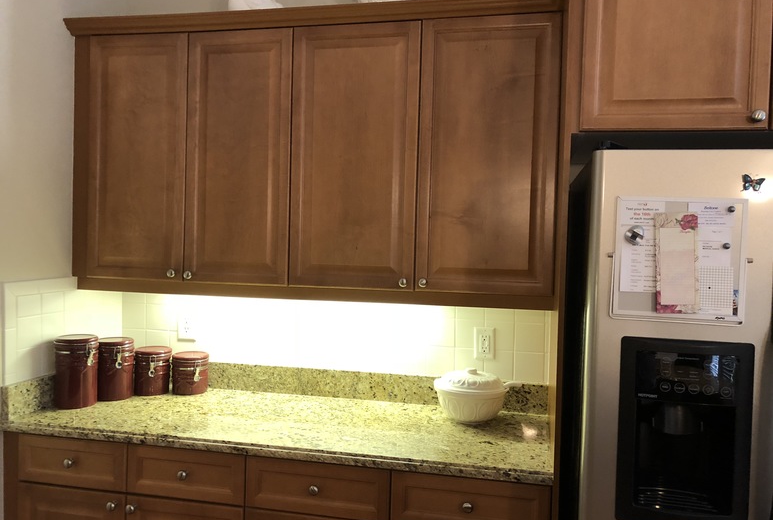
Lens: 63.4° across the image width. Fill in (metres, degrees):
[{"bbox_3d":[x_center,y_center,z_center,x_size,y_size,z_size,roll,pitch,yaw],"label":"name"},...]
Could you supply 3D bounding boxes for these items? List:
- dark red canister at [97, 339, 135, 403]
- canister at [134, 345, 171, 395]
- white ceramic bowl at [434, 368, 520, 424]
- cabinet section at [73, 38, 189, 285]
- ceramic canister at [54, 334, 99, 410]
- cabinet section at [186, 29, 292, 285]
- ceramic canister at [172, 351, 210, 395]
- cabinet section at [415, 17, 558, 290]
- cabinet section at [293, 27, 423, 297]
[{"bbox_3d":[-1.050,0.422,2.420,0.145,0.222,0.153,0,2,-32],"label":"dark red canister"},{"bbox_3d":[-0.939,0.447,2.514,0.145,0.172,0.153,1,2,-20],"label":"canister"},{"bbox_3d":[0.328,0.481,2.239,0.300,0.180,0.258,2,2,12],"label":"white ceramic bowl"},{"bbox_3d":[-0.915,-0.377,2.449,0.475,0.890,0.329,2,1,12],"label":"cabinet section"},{"bbox_3d":[-1.135,0.410,2.302,0.153,0.249,0.145,1,2,0],"label":"ceramic canister"},{"bbox_3d":[-0.489,-0.364,2.359,0.397,0.890,0.329,2,1,12],"label":"cabinet section"},{"bbox_3d":[-0.795,0.461,2.536,0.145,0.150,0.153,0,2,-40],"label":"ceramic canister"},{"bbox_3d":[0.358,-0.339,2.180,0.446,0.890,0.329,2,1,12],"label":"cabinet section"},{"bbox_3d":[-0.078,-0.352,2.272,0.445,0.890,0.329,2,1,12],"label":"cabinet section"}]

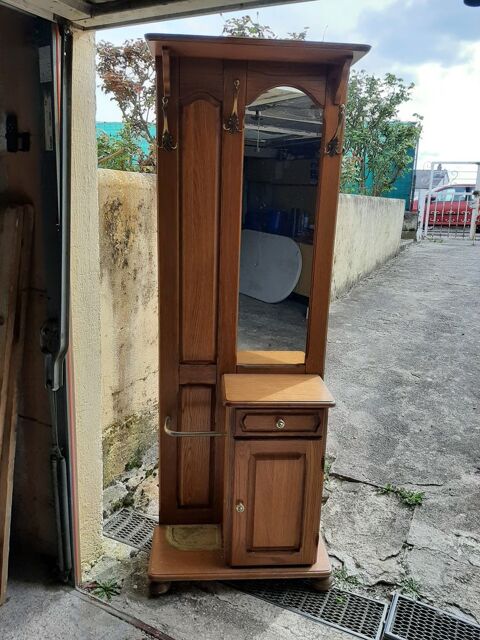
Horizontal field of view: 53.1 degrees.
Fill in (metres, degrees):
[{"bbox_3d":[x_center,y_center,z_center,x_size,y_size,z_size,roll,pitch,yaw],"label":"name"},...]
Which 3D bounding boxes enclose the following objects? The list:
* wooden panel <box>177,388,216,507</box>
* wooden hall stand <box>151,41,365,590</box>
[{"bbox_3d":[-0.184,0.534,2.008,0.145,0.569,0.020,1,15,-4],"label":"wooden panel"},{"bbox_3d":[0.025,0.084,1.760,0.708,1.963,0.302,1,15,-4],"label":"wooden hall stand"}]

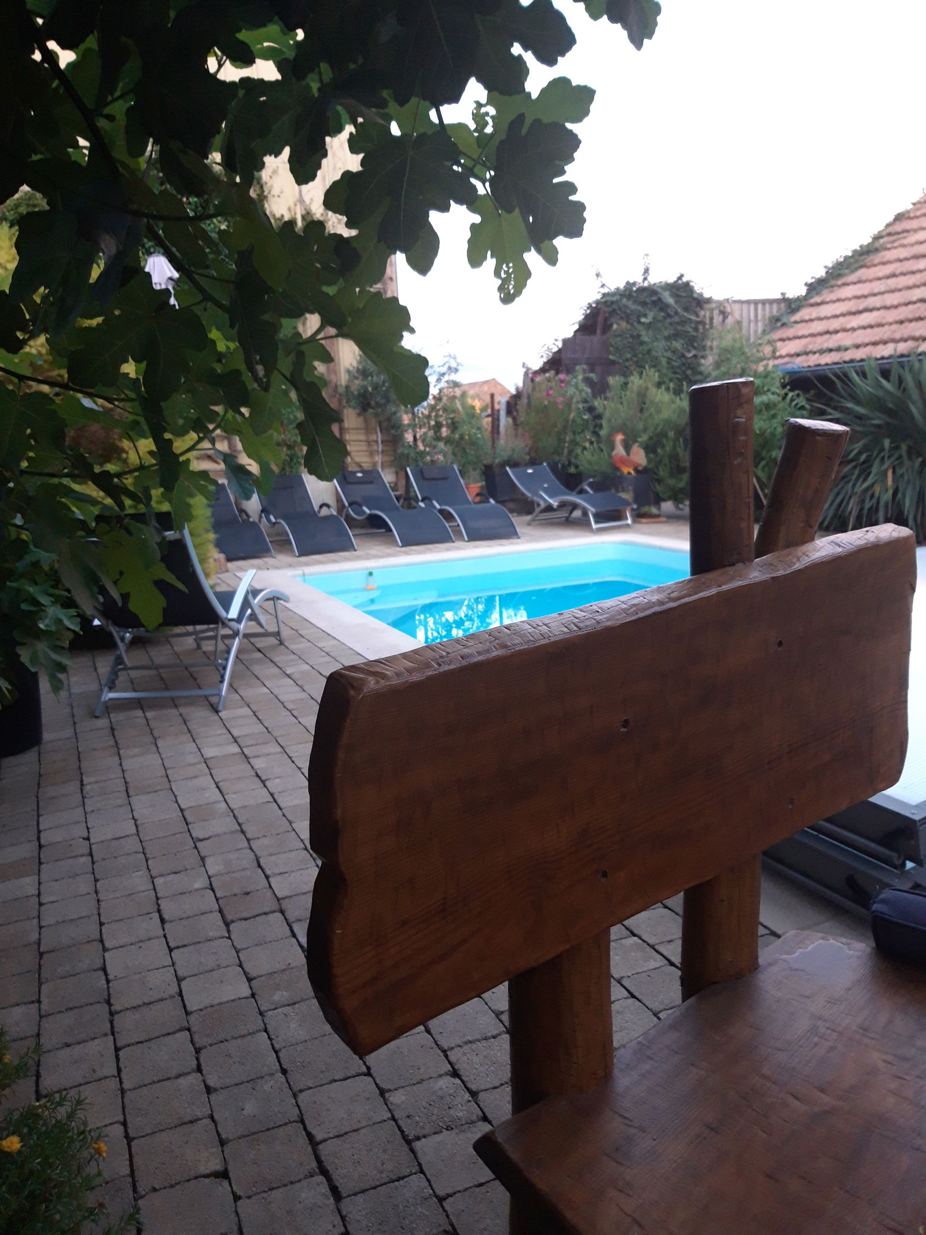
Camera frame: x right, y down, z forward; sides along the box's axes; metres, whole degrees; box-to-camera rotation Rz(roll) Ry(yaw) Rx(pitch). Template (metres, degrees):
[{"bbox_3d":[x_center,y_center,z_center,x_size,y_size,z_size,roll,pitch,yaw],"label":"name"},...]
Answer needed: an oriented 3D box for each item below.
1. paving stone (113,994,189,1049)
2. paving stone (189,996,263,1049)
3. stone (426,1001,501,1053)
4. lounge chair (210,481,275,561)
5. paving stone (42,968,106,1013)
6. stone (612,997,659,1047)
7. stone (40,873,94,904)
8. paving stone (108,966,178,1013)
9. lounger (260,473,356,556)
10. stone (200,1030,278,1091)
[{"bbox_3d":[-0.635,0.848,1.895,0.135,0.050,0.125,-6,12,-23],"label":"paving stone"},{"bbox_3d":[-0.500,0.886,1.973,0.136,0.055,0.128,-7,13,-21],"label":"paving stone"},{"bbox_3d":[0.002,0.836,1.860,0.135,0.050,0.130,-6,12,-23],"label":"stone"},{"bbox_3d":[-2.594,-1.061,9.893,0.690,0.770,1.587,-8,12,-28],"label":"lounge chair"},{"bbox_3d":[-0.878,0.875,2.103,0.138,0.060,0.138,-7,12,-23],"label":"paving stone"},{"bbox_3d":[0.329,0.867,1.927,0.140,0.060,0.133,-7,12,-23],"label":"stone"},{"bbox_3d":[-1.102,0.783,2.595,0.136,0.055,0.134,-7,13,-21],"label":"stone"},{"bbox_3d":[-0.687,0.827,2.008,0.135,0.050,0.122,-6,12,-23],"label":"paving stone"},{"bbox_3d":[-1.826,-1.193,10.401,0.650,0.820,1.600,-8,13,-28],"label":"lounger"},{"bbox_3d":[-0.443,0.909,1.851,0.134,0.055,0.132,-7,13,-21],"label":"stone"}]

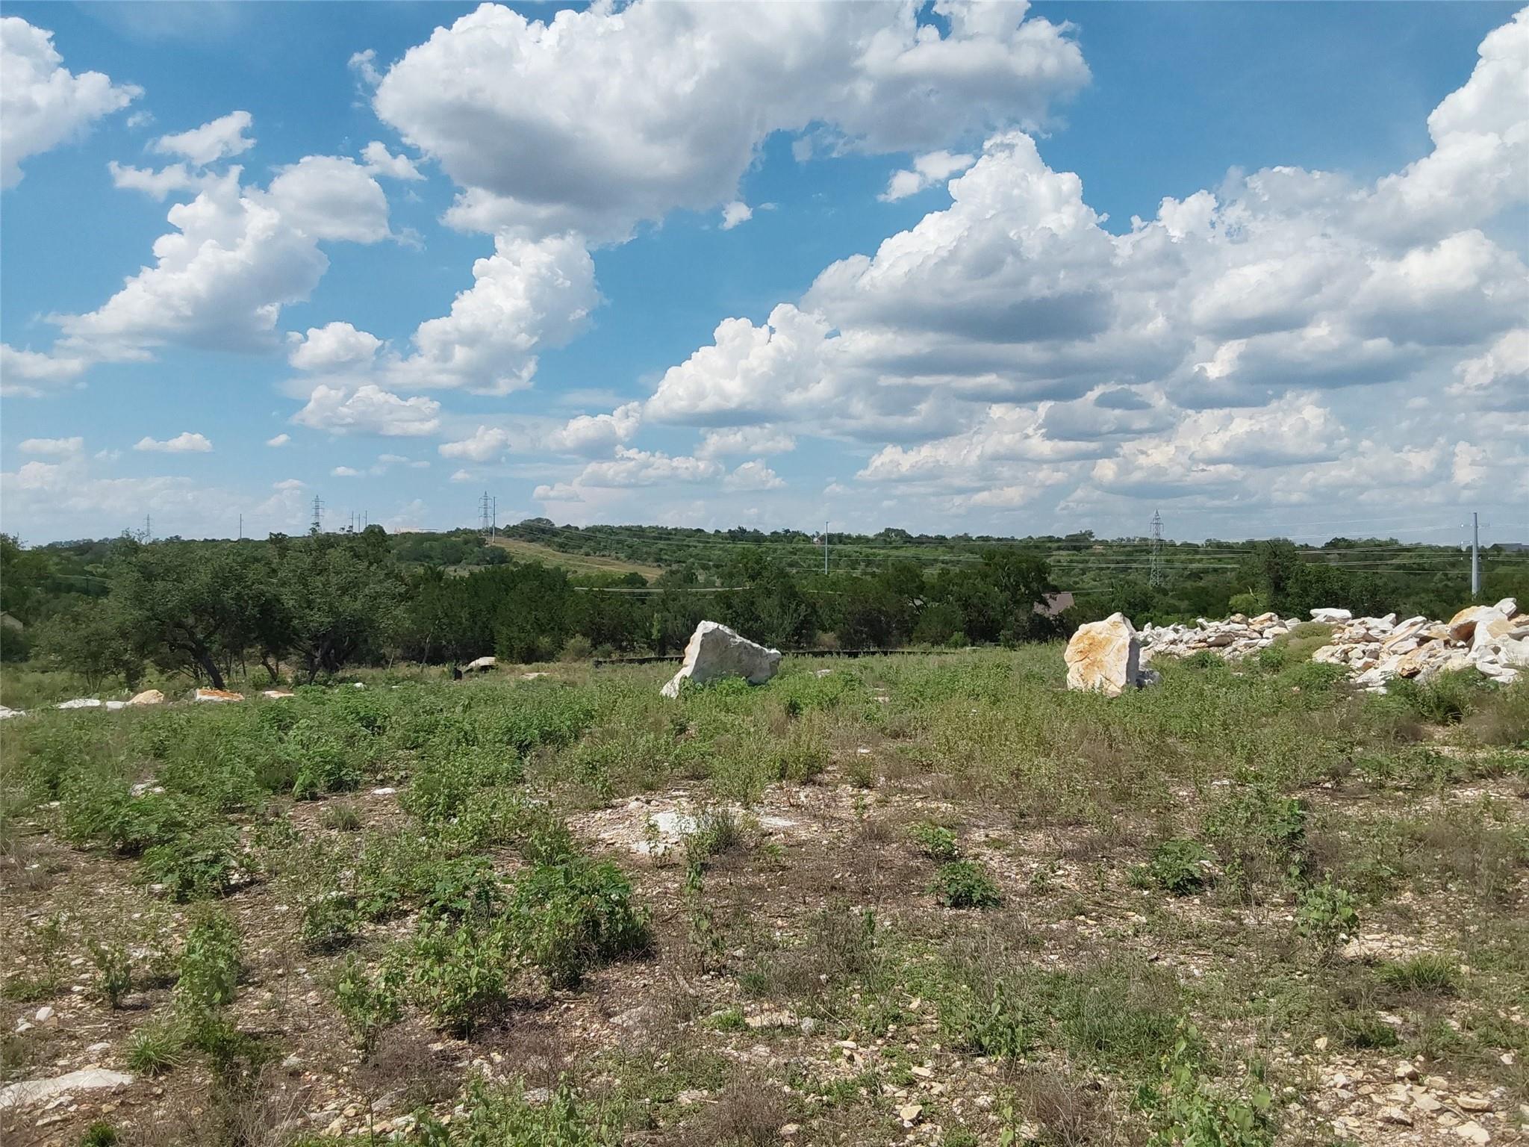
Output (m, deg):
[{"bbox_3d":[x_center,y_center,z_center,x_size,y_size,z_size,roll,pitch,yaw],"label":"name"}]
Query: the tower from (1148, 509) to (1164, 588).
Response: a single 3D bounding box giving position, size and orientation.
[{"bbox_3d":[133.172,-7.707,420.000,4.800,28.000,4.600,0,1,18],"label":"tower"}]

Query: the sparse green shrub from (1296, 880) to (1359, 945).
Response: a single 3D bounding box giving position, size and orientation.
[{"bbox_3d":[2.513,1.502,5.524,0.283,0.268,0.254,0,1,0],"label":"sparse green shrub"}]

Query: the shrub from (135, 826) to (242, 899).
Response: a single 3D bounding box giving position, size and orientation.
[{"bbox_3d":[-2.982,1.499,6.412,0.533,0.378,0.479,0,1,-25],"label":"shrub"}]

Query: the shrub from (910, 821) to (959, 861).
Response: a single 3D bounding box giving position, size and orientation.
[{"bbox_3d":[0.992,1.548,7.205,0.292,0.209,0.263,0,1,0],"label":"shrub"}]

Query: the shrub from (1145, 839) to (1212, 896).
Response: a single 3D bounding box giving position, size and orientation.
[{"bbox_3d":[2.171,1.542,6.488,0.351,0.298,0.316,0,1,19],"label":"shrub"}]

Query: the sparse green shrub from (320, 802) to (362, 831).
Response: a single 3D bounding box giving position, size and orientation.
[{"bbox_3d":[-2.758,1.577,8.066,0.273,0.170,0.245,0,1,0],"label":"sparse green shrub"}]

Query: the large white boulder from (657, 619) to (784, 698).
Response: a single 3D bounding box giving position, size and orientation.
[{"bbox_3d":[-0.733,1.446,20.800,1.850,1.326,1.150,0,1,-15],"label":"large white boulder"}]

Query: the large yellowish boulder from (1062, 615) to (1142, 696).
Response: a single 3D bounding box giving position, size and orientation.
[{"bbox_3d":[5.092,1.233,18.600,1.080,1.300,0.850,0,1,31],"label":"large yellowish boulder"}]

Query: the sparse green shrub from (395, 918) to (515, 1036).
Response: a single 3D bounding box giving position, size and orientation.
[{"bbox_3d":[-1.108,1.446,4.431,0.432,0.411,0.389,0,1,-14],"label":"sparse green shrub"}]

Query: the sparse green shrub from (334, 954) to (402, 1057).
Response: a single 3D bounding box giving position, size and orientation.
[{"bbox_3d":[-1.362,1.483,4.247,0.234,0.342,0.210,0,1,-18],"label":"sparse green shrub"}]

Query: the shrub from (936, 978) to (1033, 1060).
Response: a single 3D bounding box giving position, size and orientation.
[{"bbox_3d":[0.752,1.505,4.233,0.323,0.235,0.291,0,1,0],"label":"shrub"}]

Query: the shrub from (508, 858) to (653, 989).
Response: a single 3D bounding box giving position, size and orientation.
[{"bbox_3d":[-0.751,1.388,5.035,0.574,0.486,0.516,0,1,0],"label":"shrub"}]

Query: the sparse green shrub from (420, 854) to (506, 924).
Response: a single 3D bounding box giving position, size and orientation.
[{"bbox_3d":[-1.450,1.516,5.945,0.413,0.329,0.372,0,1,-14],"label":"sparse green shrub"}]

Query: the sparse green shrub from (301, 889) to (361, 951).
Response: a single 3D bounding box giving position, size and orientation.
[{"bbox_3d":[-1.906,1.511,5.429,0.262,0.248,0.236,0,1,0],"label":"sparse green shrub"}]

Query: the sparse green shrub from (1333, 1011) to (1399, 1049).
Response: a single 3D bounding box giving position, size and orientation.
[{"bbox_3d":[2.087,1.571,4.288,0.228,0.106,0.205,0,1,0],"label":"sparse green shrub"}]

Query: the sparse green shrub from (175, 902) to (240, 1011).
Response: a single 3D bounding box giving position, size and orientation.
[{"bbox_3d":[-2.085,1.436,4.632,0.246,0.378,0.221,0,1,-24],"label":"sparse green shrub"}]

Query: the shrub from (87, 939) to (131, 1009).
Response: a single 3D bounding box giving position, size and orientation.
[{"bbox_3d":[-2.489,1.522,4.698,0.172,0.255,0.155,0,1,-28],"label":"shrub"}]

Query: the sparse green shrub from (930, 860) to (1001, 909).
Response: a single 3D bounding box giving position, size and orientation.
[{"bbox_3d":[1.004,1.535,6.172,0.358,0.215,0.322,0,1,0],"label":"sparse green shrub"}]

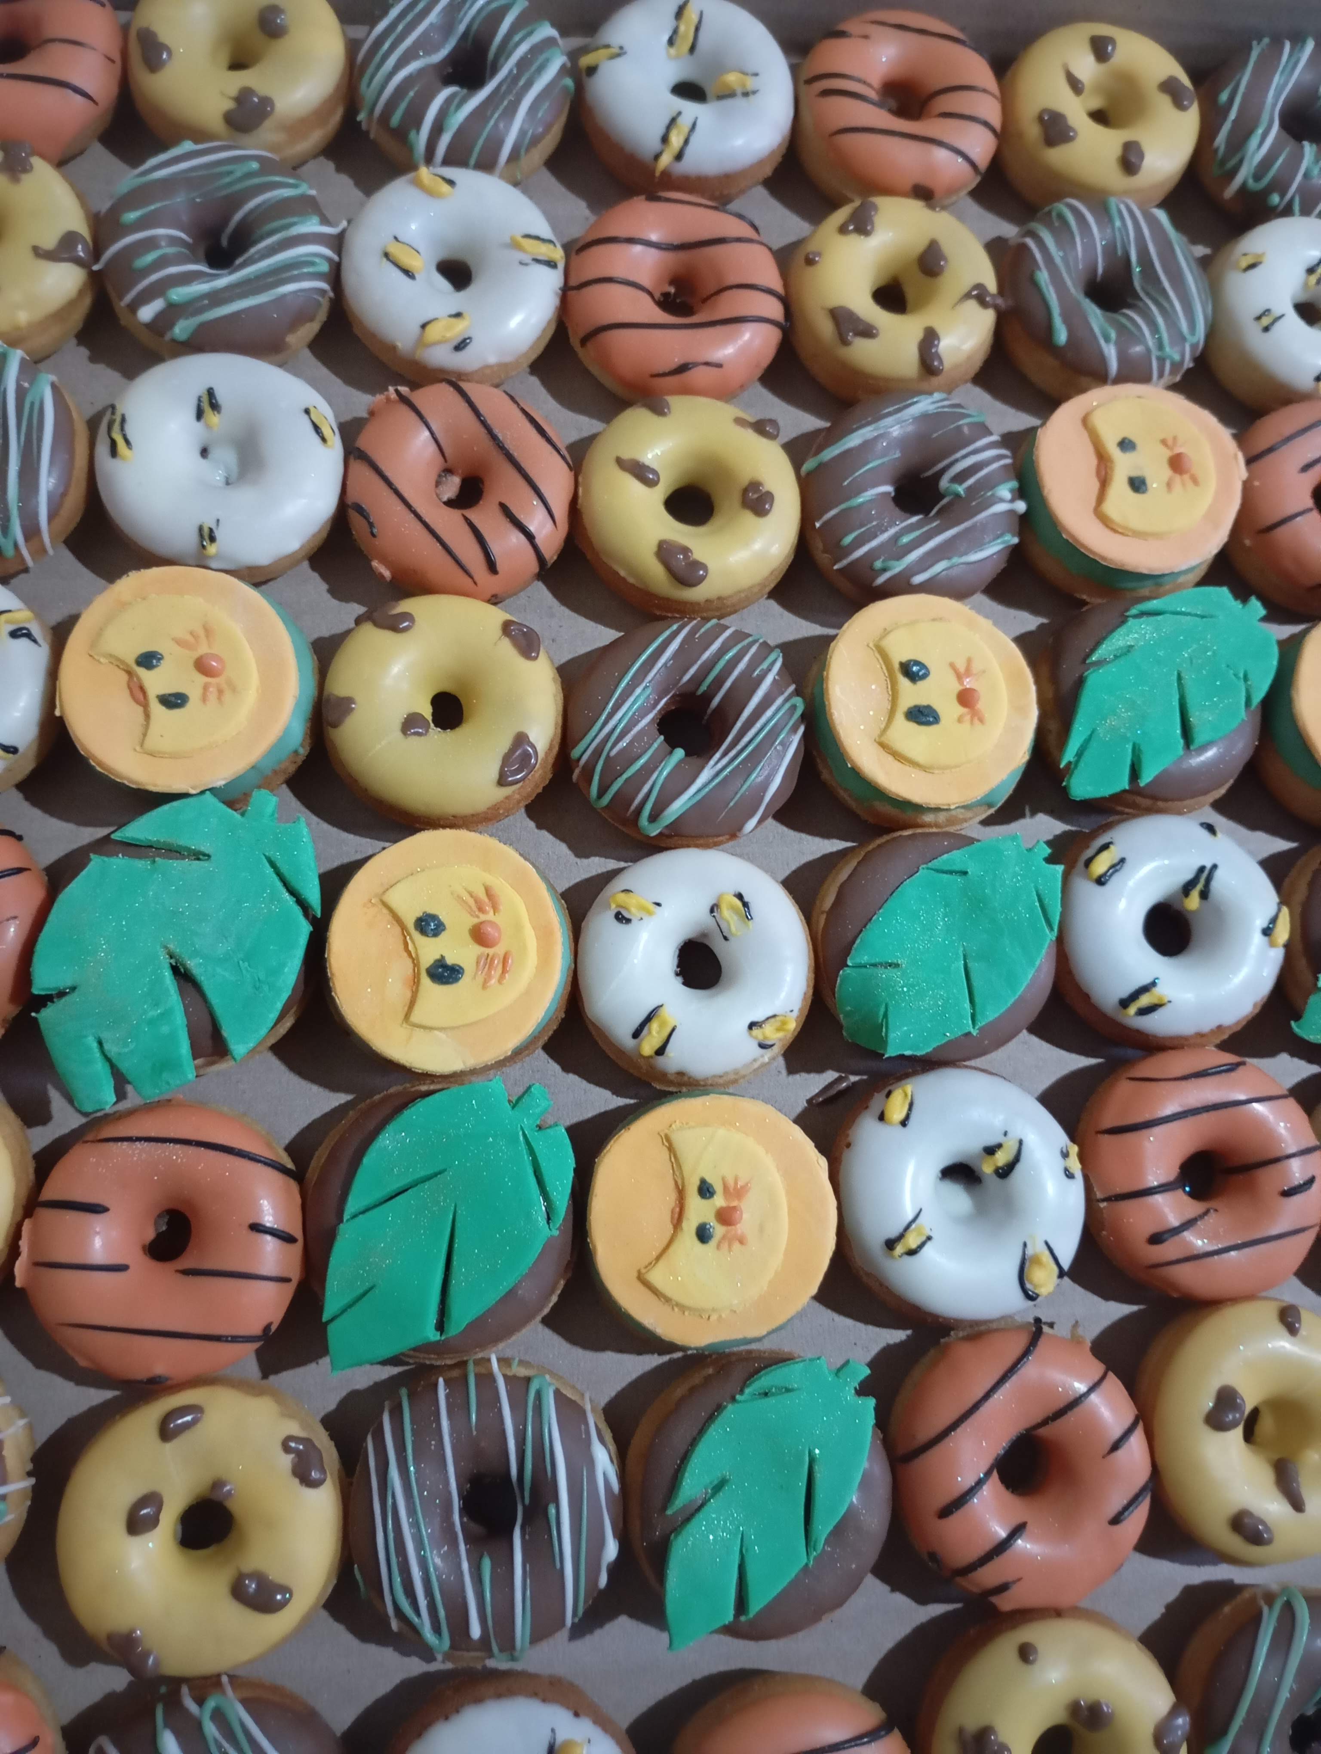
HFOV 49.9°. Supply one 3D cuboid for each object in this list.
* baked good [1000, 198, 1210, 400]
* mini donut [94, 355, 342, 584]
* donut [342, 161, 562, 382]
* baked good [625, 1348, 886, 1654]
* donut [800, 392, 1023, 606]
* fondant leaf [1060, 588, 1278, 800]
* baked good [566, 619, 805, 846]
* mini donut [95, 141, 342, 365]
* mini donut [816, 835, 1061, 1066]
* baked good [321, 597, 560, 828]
[{"bbox_3d":[0.123,-0.159,0.390,0.058,0.021,0.058,2,76,-6],"label":"baked good"},{"bbox_3d":[-0.105,-0.098,0.340,0.057,0.023,0.057,0,75,-8],"label":"mini donut"},{"bbox_3d":[-0.056,-0.161,0.382,0.060,0.025,0.060,2,76,-7],"label":"donut"},{"bbox_3d":[0.022,0.137,0.317,0.059,0.027,0.059,2,76,-7],"label":"baked good"},{"bbox_3d":[0.064,-0.097,0.364,0.056,0.023,0.056,0,75,-8],"label":"donut"},{"bbox_3d":[0.121,-0.045,0.347,0.076,0.007,0.038,-40,84,-16],"label":"fondant leaf"},{"bbox_3d":[0.007,-0.037,0.359,0.060,0.025,0.060,2,76,-7],"label":"baked good"},{"bbox_3d":[-0.116,-0.165,0.376,0.061,0.025,0.061,2,76,-7],"label":"mini donut"},{"bbox_3d":[0.065,0.015,0.333,0.056,0.025,0.056,0,75,-8],"label":"mini donut"},{"bbox_3d":[-0.054,-0.041,0.353,0.059,0.025,0.059,2,76,-7],"label":"baked good"}]

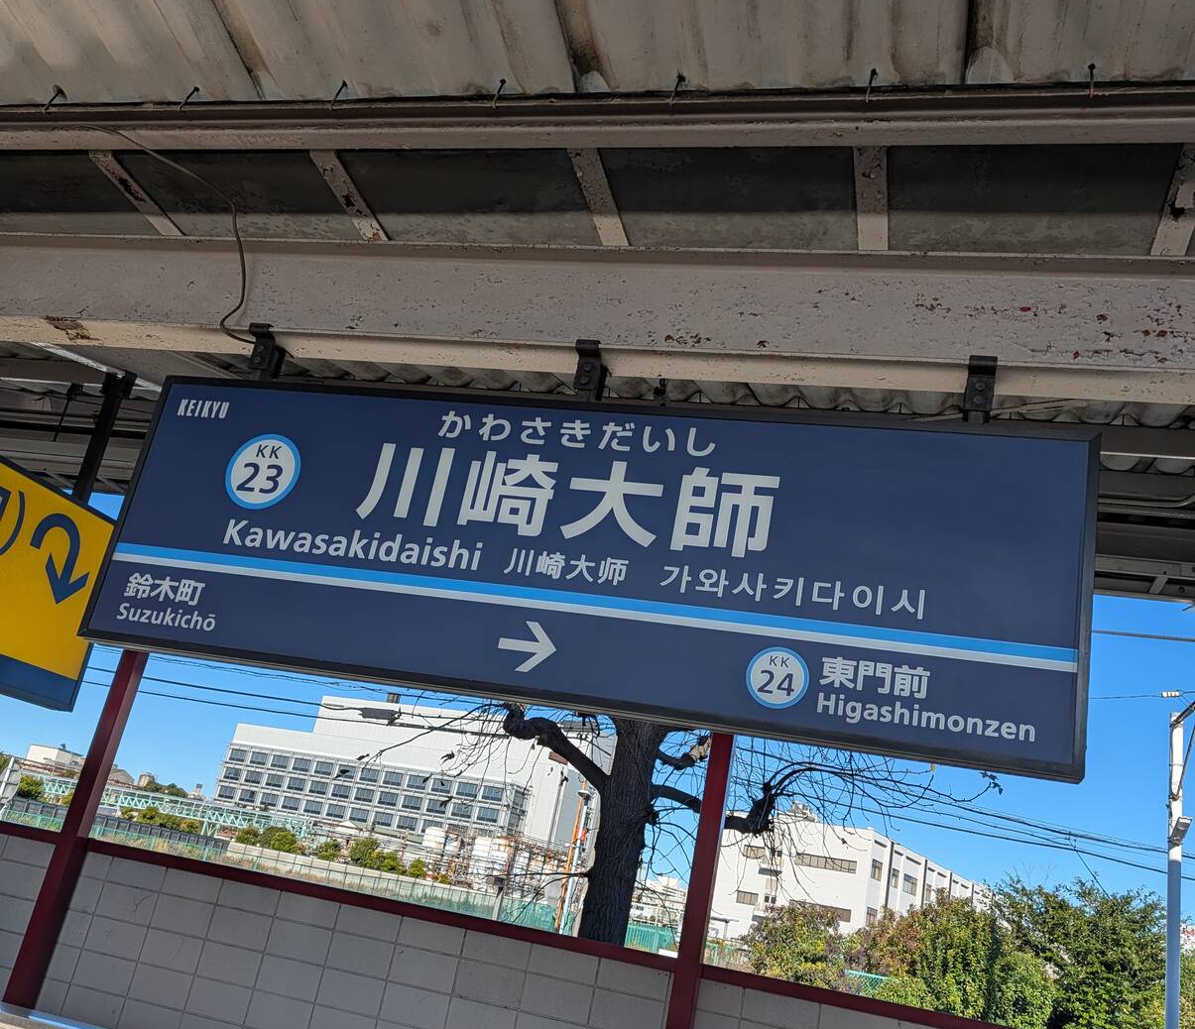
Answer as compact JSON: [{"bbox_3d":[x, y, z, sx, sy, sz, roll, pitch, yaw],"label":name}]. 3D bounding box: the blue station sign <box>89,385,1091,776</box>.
[{"bbox_3d":[-0.094,0.072,2.313,2.089,0.652,0.085,5,-20,16],"label":"blue station sign"}]

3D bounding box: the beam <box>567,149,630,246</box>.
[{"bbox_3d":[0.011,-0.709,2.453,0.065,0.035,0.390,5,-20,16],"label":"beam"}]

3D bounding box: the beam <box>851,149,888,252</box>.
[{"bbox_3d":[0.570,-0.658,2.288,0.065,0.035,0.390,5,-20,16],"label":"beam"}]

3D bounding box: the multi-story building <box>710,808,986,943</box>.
[{"bbox_3d":[27.766,41.702,112.754,13.972,13.100,47.840,-2,-23,32],"label":"multi-story building"}]

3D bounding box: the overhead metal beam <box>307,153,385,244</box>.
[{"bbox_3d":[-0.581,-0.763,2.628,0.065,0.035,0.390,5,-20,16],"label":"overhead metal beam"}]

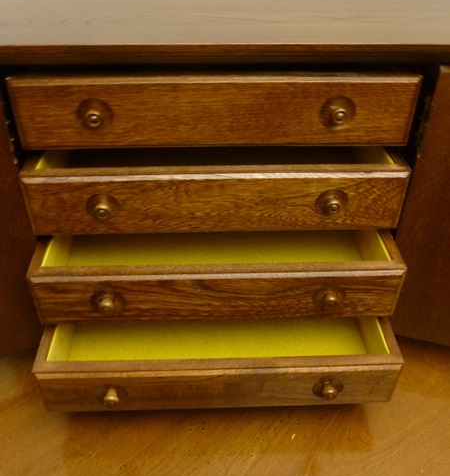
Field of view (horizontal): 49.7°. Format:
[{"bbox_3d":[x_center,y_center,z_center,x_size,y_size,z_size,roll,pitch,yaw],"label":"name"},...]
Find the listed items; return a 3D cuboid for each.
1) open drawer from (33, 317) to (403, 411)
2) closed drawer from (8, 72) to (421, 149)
[{"bbox_3d":[-0.008,0.111,0.596,0.390,0.073,0.197,-1,38,-2],"label":"open drawer"},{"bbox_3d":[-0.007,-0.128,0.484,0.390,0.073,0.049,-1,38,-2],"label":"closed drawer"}]

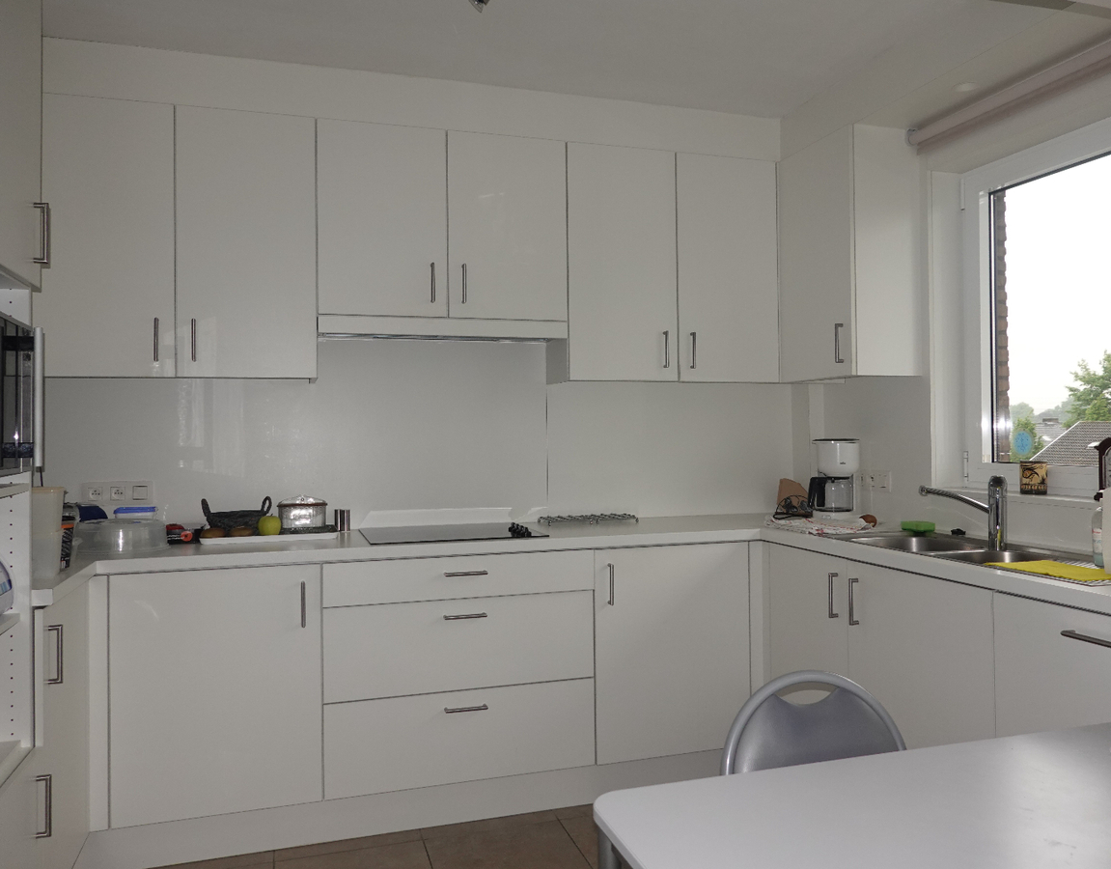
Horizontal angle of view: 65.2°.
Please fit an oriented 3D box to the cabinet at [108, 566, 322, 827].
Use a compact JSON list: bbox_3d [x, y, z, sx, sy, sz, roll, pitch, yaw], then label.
[{"bbox_3d":[-1.091,0.775,2.877,0.602,0.741,0.550,-1,0,-17],"label":"cabinet"}]

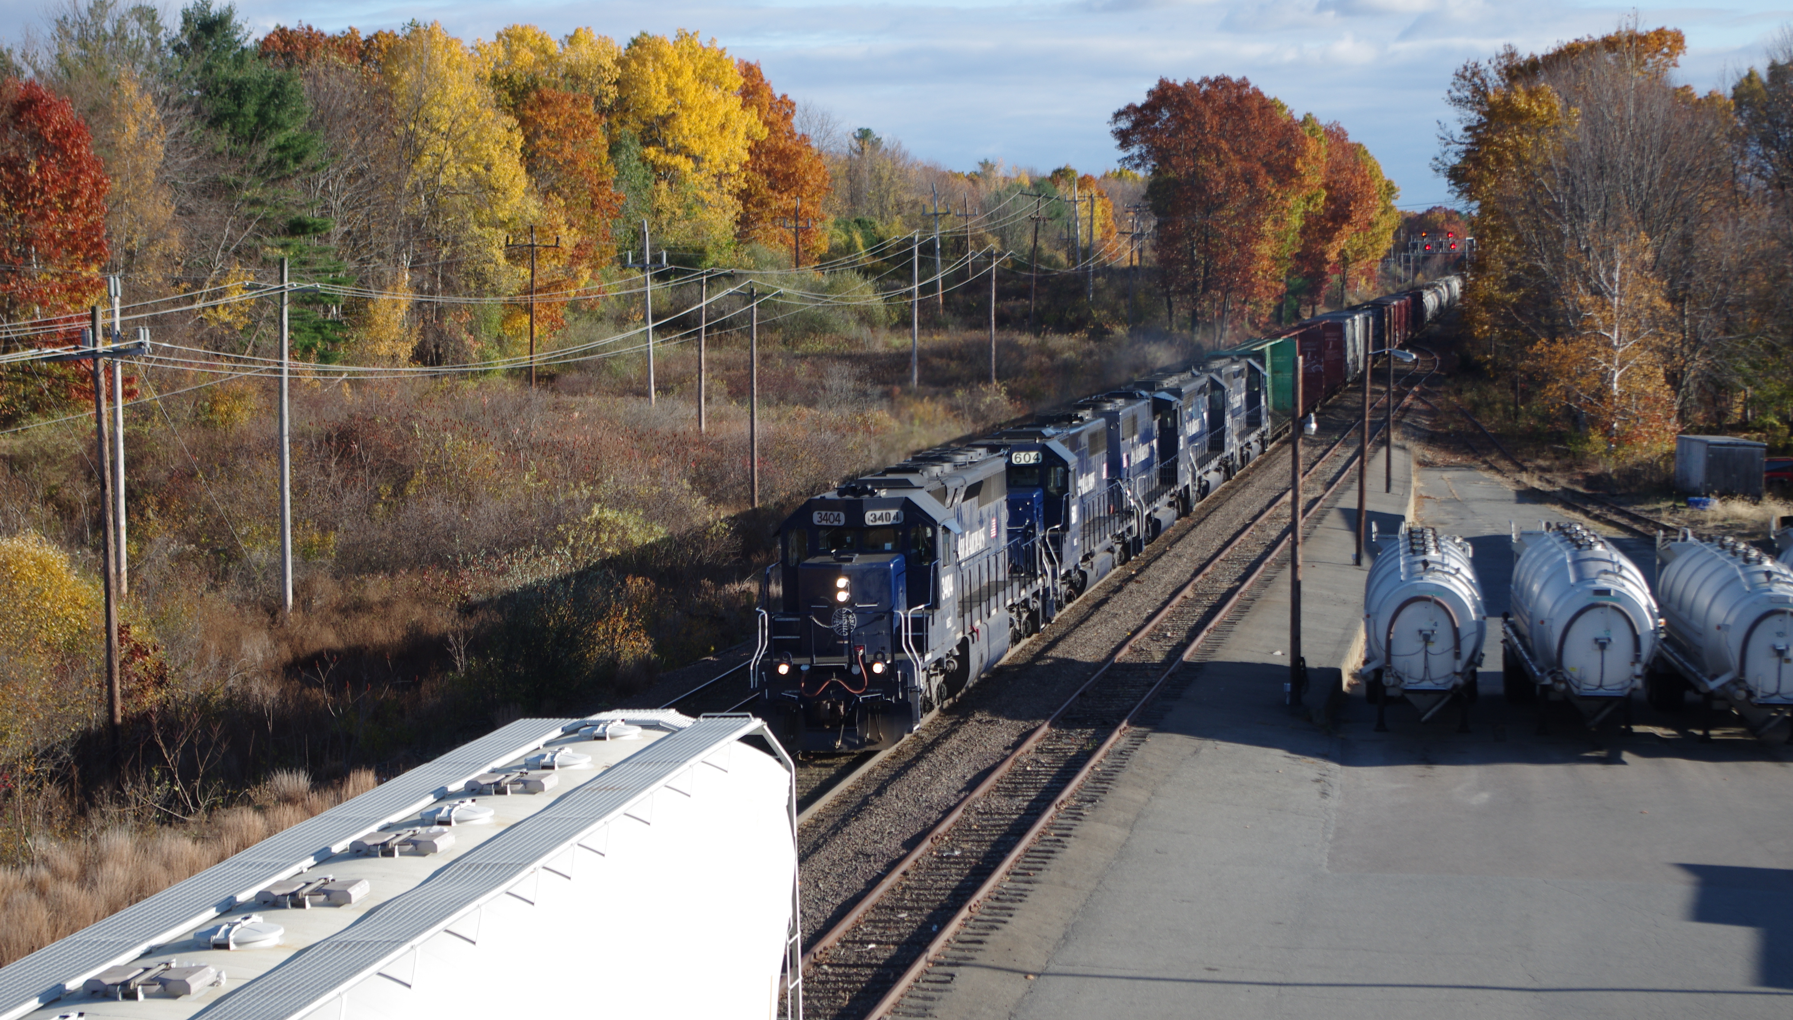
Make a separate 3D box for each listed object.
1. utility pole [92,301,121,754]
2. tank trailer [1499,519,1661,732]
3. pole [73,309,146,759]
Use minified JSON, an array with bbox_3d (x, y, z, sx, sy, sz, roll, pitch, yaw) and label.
[{"bbox_3d":[-17.195,0.501,81.219,0.300,9.900,0.300,-1,4,9],"label":"utility pole"},{"bbox_3d":[15.050,2.678,81.967,2.600,3.900,9.800,0,4,5],"label":"tank trailer"},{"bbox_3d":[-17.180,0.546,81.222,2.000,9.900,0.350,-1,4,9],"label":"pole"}]

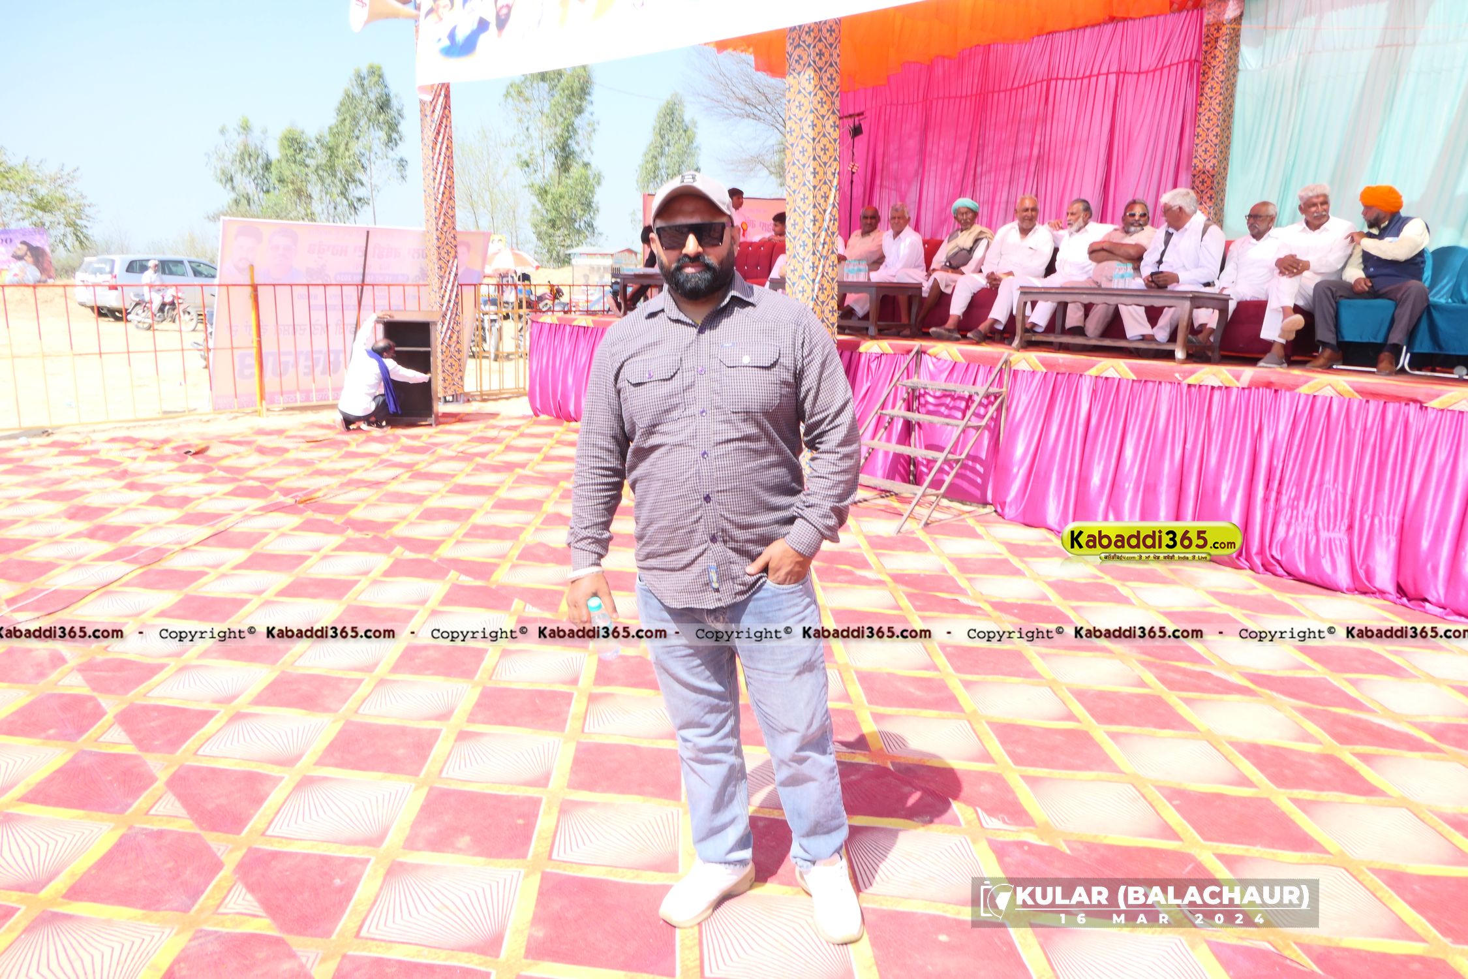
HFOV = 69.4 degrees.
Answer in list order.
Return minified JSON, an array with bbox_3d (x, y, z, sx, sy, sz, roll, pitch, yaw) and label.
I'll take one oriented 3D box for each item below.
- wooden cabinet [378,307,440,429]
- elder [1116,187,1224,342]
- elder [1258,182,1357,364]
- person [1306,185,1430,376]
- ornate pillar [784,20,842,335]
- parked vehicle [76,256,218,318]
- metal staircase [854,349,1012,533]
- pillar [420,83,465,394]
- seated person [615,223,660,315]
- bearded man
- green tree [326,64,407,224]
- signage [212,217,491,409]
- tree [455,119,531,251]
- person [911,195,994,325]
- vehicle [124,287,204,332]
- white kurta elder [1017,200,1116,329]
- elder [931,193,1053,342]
[{"bbox_3d":[-3.397,-1.284,11.075,0.620,1.190,0.450,-2,12,-11],"label":"wooden cabinet"},{"bbox_3d":[2.971,-1.477,7.198,0.750,1.100,0.580,-8,14,-34],"label":"elder"},{"bbox_3d":[3.441,-1.295,6.367,0.700,1.080,0.580,-11,16,-43],"label":"elder"},{"bbox_3d":[3.659,-1.268,6.057,0.780,1.130,0.660,-10,15,-42],"label":"person"},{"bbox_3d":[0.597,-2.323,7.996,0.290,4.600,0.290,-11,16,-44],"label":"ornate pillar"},{"bbox_3d":[-16.439,-5.883,30.938,1.770,1.760,4.580,5,12,23],"label":"parked vehicle"},{"bbox_3d":[1.211,-0.395,7.306,1.080,1.130,0.760,-9,15,-41],"label":"metal staircase"},{"bbox_3d":[-3.560,-3.539,12.853,0.290,5.000,0.290,7,13,29],"label":"pillar"},{"bbox_3d":[-1.044,-2.640,12.612,0.750,1.140,0.550,-9,15,-39],"label":"seated person"},{"bbox_3d":[-0.043,0.179,2.557,0.670,1.800,0.420,2,12,6],"label":"bearded man"},{"bbox_3d":[-16.053,-13.205,46.302,3.800,10.400,3.800,0,12,0],"label":"green tree"},{"bbox_3d":[-4.491,-2.021,12.596,3.040,2.380,0.050,-7,39,-37],"label":"signage"},{"bbox_3d":[-11.982,-13.827,53.354,4.000,9.100,4.000,1,11,0],"label":"tree"},{"bbox_3d":[1.832,-1.867,8.920,0.750,1.140,0.600,-9,15,-39],"label":"person"},{"bbox_3d":[-14.228,-4.511,26.463,1.980,1.100,0.720,3,12,11],"label":"vehicle"},{"bbox_3d":[2.539,-1.660,8.079,0.650,1.100,0.750,11,16,43],"label":"white kurta elder"},{"bbox_3d":[1.977,-1.689,8.070,0.600,1.100,0.880,11,15,40],"label":"elder"}]

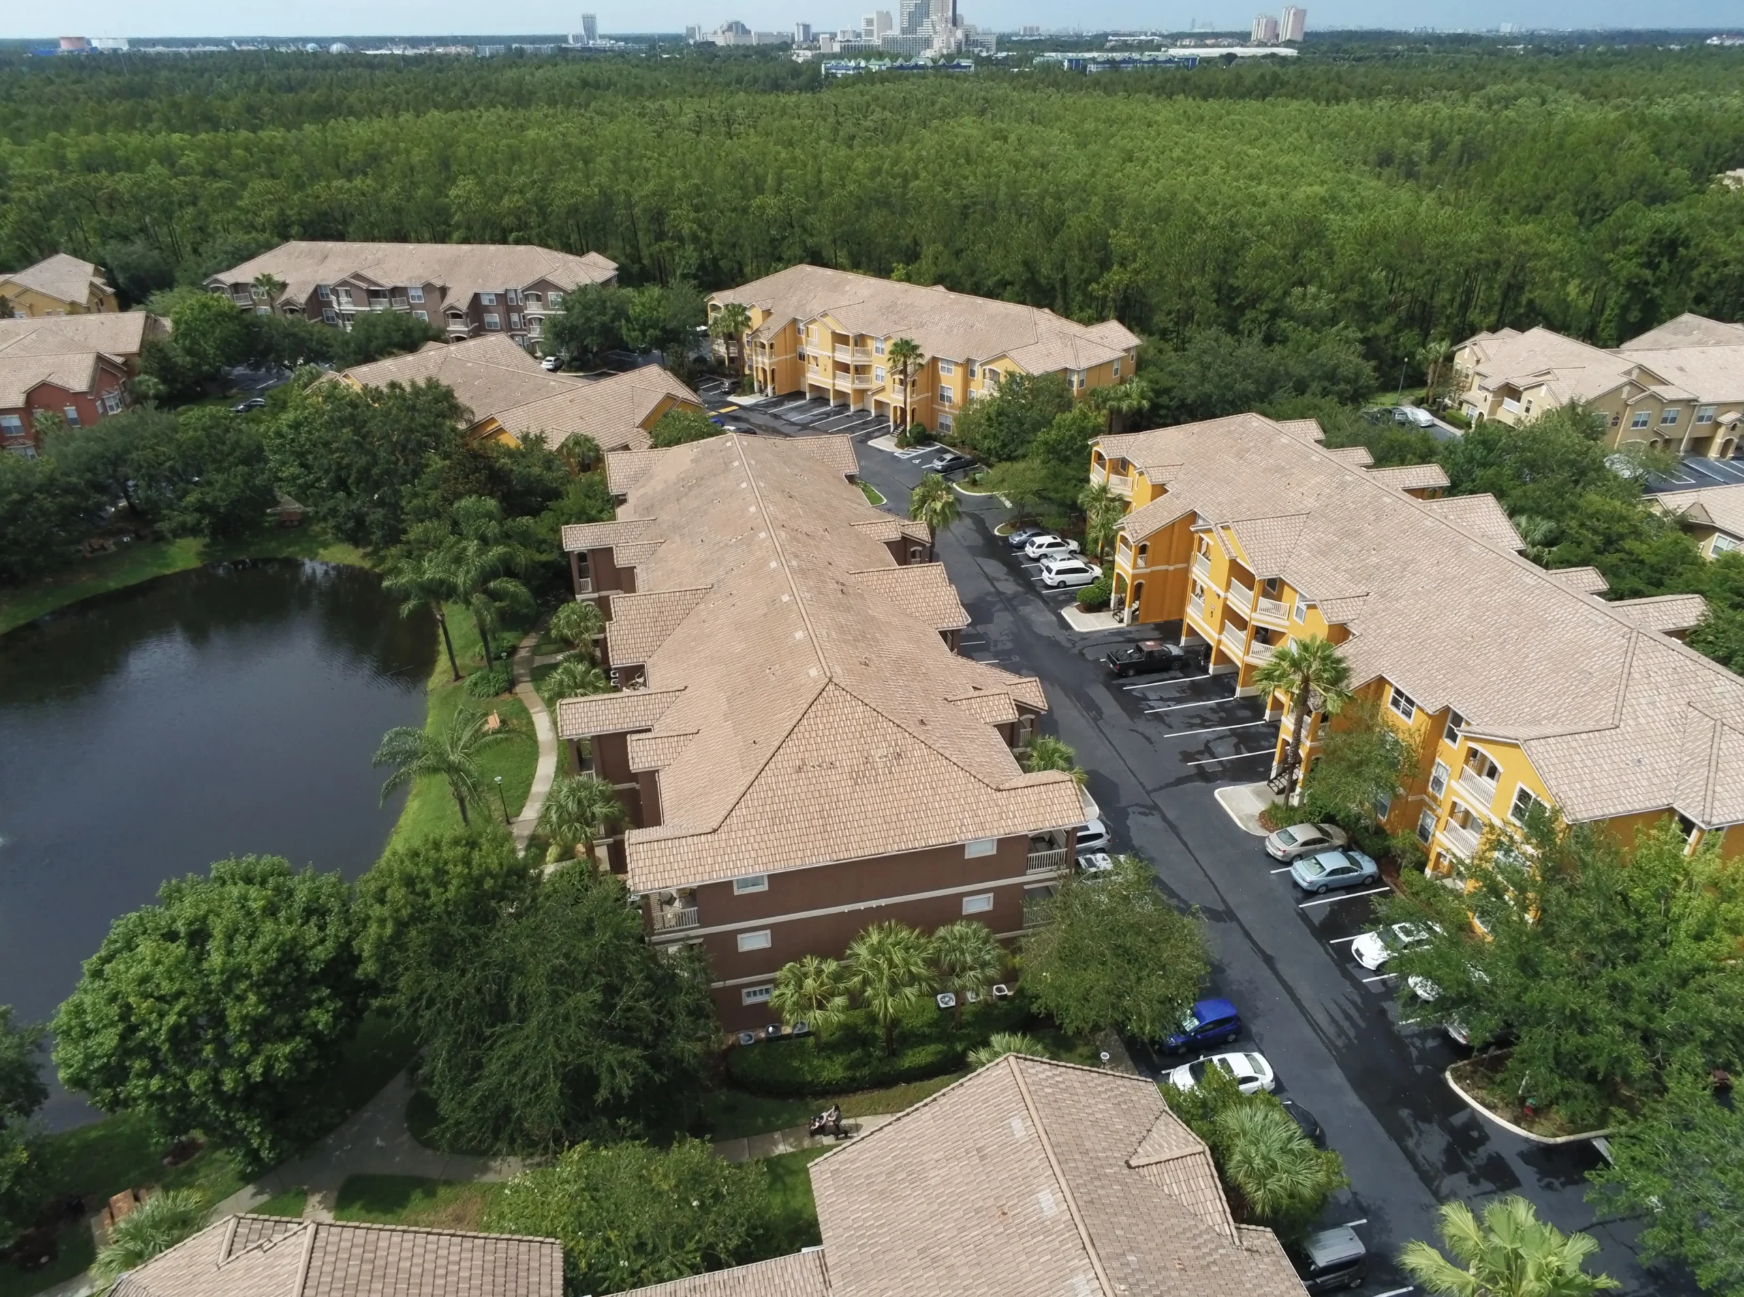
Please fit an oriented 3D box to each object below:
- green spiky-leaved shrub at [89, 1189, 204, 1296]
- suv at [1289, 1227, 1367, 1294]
[{"bbox_3d":[-26.251,21.640,42.165,3.600,2.700,3.600,0,28,0],"label":"green spiky-leaved shrub"},{"bbox_3d":[15.907,22.377,42.191,4.300,1.680,1.770,-8,29,-14],"label":"suv"}]

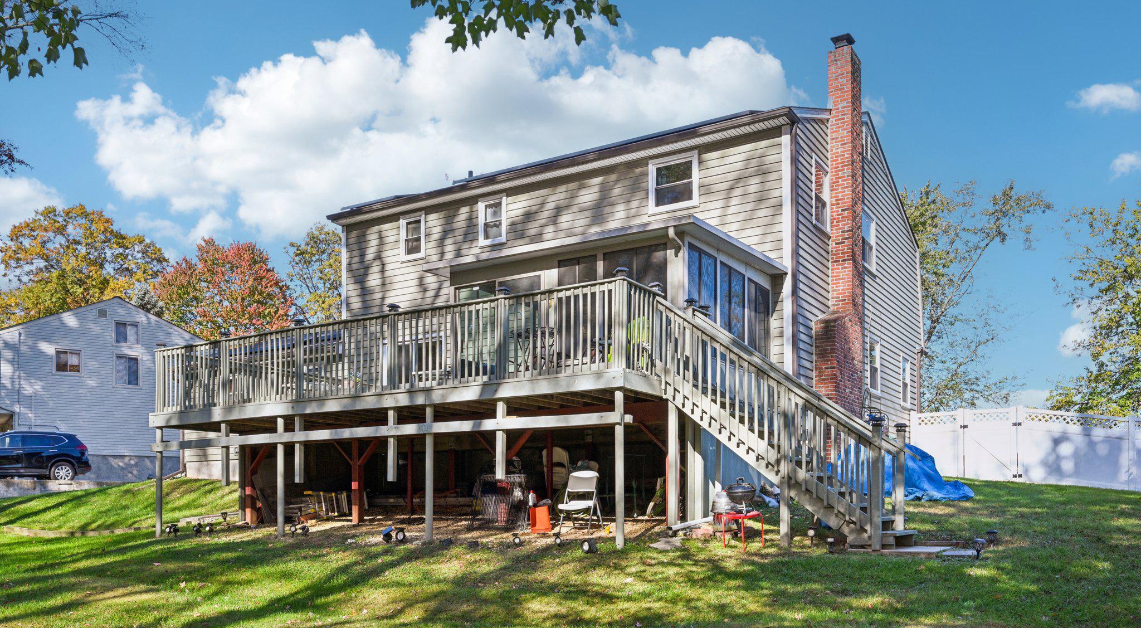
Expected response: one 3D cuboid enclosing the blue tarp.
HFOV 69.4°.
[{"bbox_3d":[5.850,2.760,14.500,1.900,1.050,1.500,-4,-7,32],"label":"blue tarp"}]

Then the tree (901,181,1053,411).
[{"bbox_3d":[12.500,0.500,28.000,6.800,10.000,6.500,0,-6,0],"label":"tree"}]

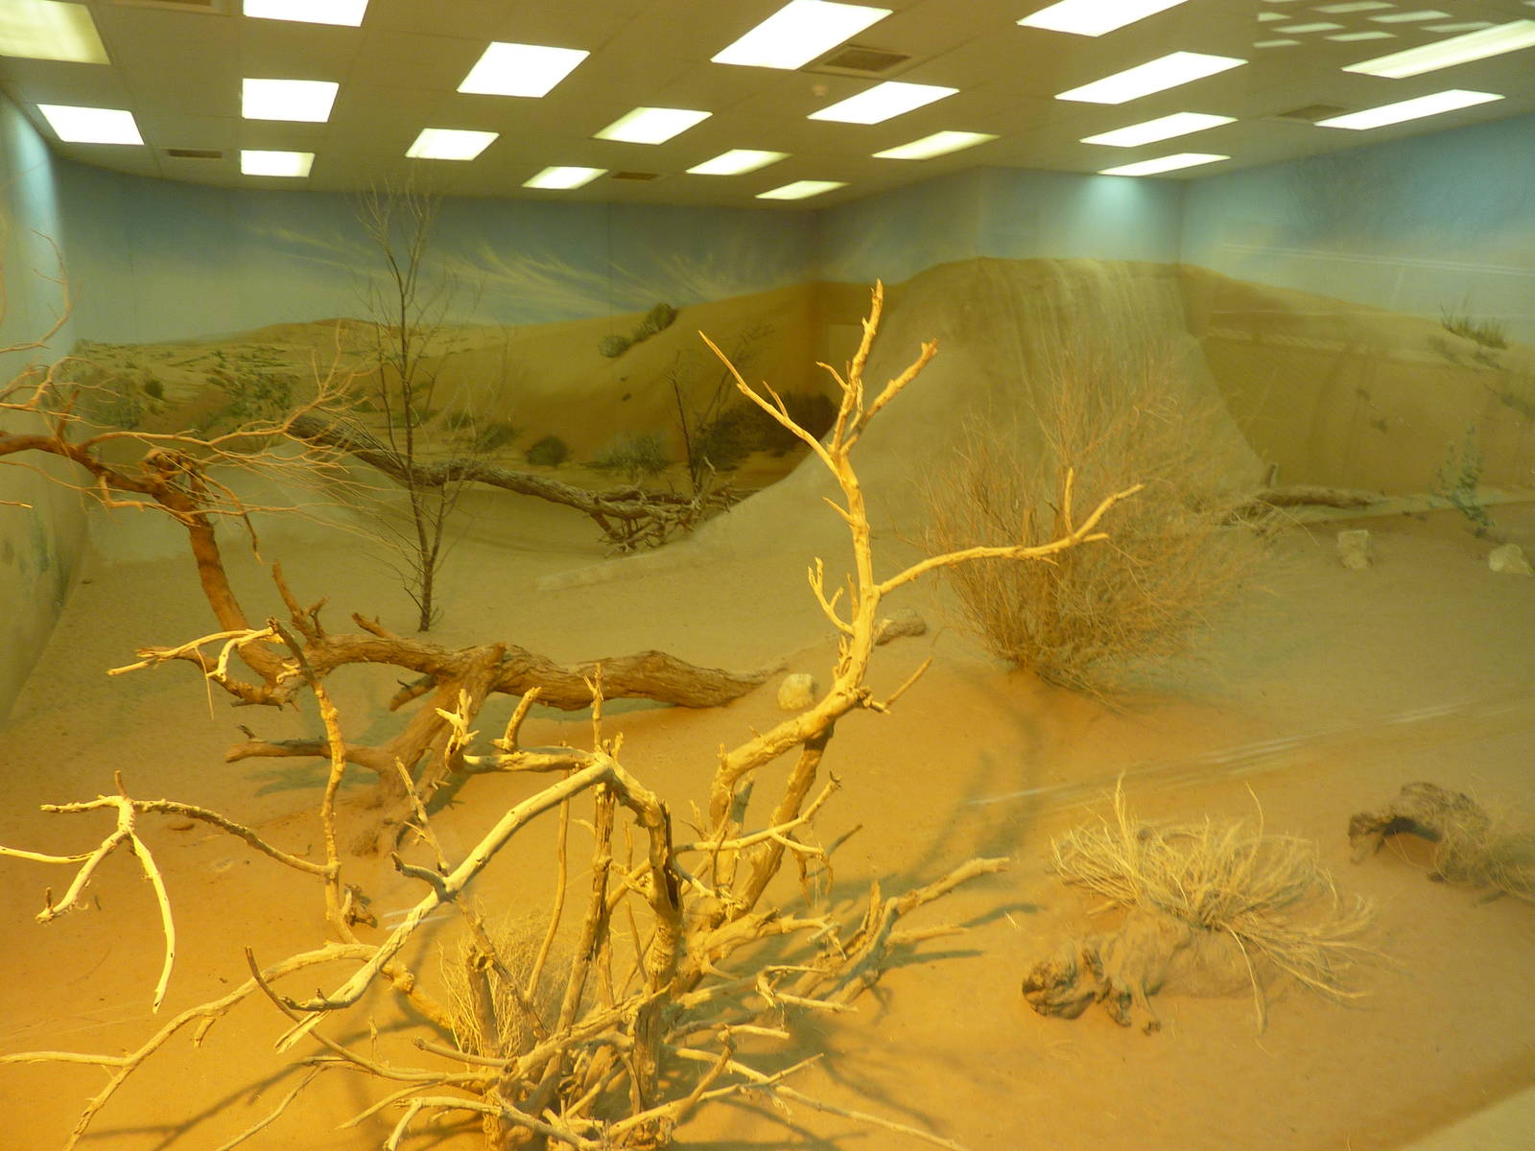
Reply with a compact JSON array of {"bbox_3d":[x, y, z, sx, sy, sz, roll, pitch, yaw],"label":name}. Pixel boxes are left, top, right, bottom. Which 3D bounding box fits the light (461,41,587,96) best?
[{"bbox_3d":[-1.451,-2.970,6.492,0.570,0.070,1.160,-6,12,-24],"label":"light"}]

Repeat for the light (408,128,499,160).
[{"bbox_3d":[-2.475,-3.381,8.653,0.570,0.070,1.160,-6,12,-24],"label":"light"}]

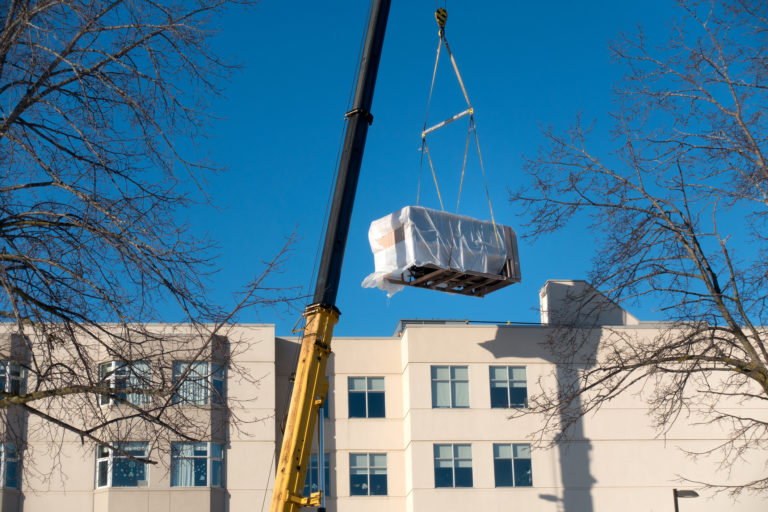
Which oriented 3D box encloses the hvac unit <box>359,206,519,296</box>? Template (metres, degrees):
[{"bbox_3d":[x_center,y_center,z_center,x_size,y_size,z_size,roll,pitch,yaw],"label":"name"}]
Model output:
[{"bbox_3d":[2.691,-0.097,64.574,6.412,2.574,2.408,9,-22,-40],"label":"hvac unit"}]

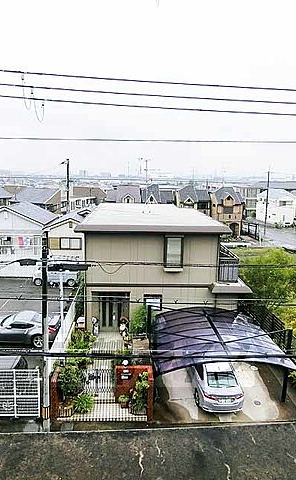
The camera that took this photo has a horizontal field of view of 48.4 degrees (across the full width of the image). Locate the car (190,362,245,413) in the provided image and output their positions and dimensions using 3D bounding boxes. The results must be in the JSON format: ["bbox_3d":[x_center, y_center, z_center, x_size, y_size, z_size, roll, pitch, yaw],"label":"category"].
[{"bbox_3d":[2.793,5.524,14.325,1.720,1.460,4.500,0,10,-3],"label":"car"}]

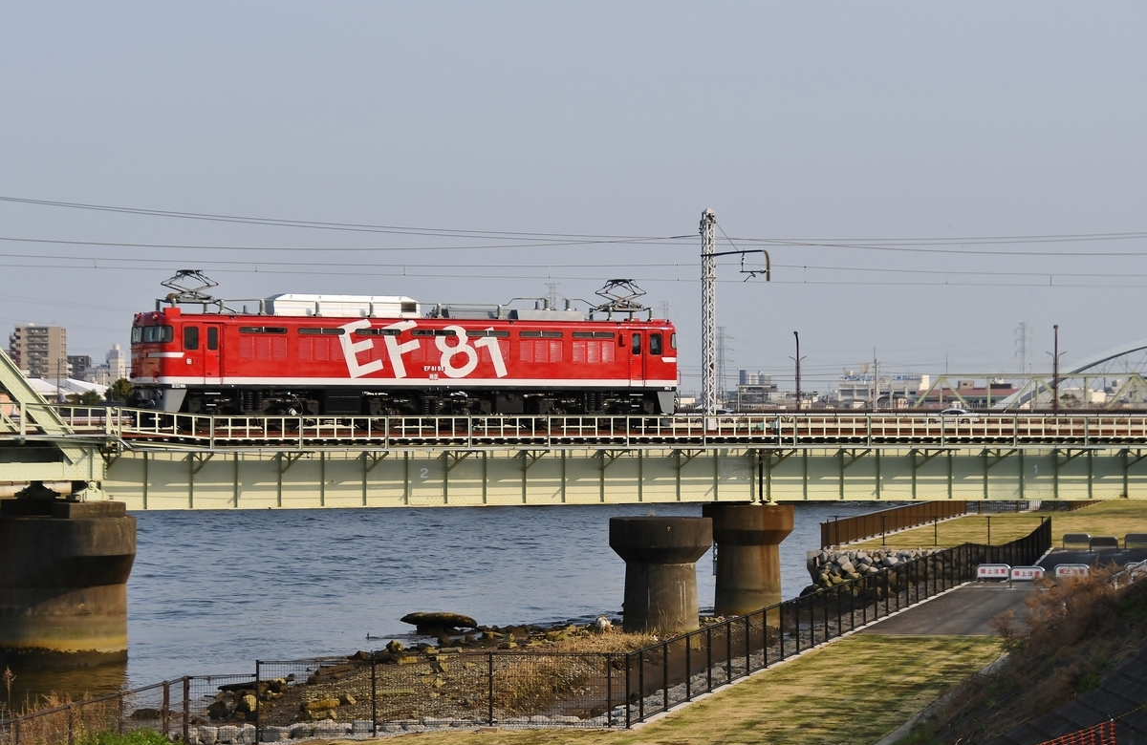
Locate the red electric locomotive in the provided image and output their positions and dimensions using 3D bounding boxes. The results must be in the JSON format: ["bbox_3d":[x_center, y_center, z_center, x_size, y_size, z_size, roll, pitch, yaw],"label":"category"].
[{"bbox_3d":[-4.930,-0.540,101.360,18.500,4.630,2.900,0,-1,-30],"label":"red electric locomotive"}]

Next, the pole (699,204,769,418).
[{"bbox_3d":[5.290,-1.750,107.760,0.420,7.300,3.750,0,-1,-30],"label":"pole"}]

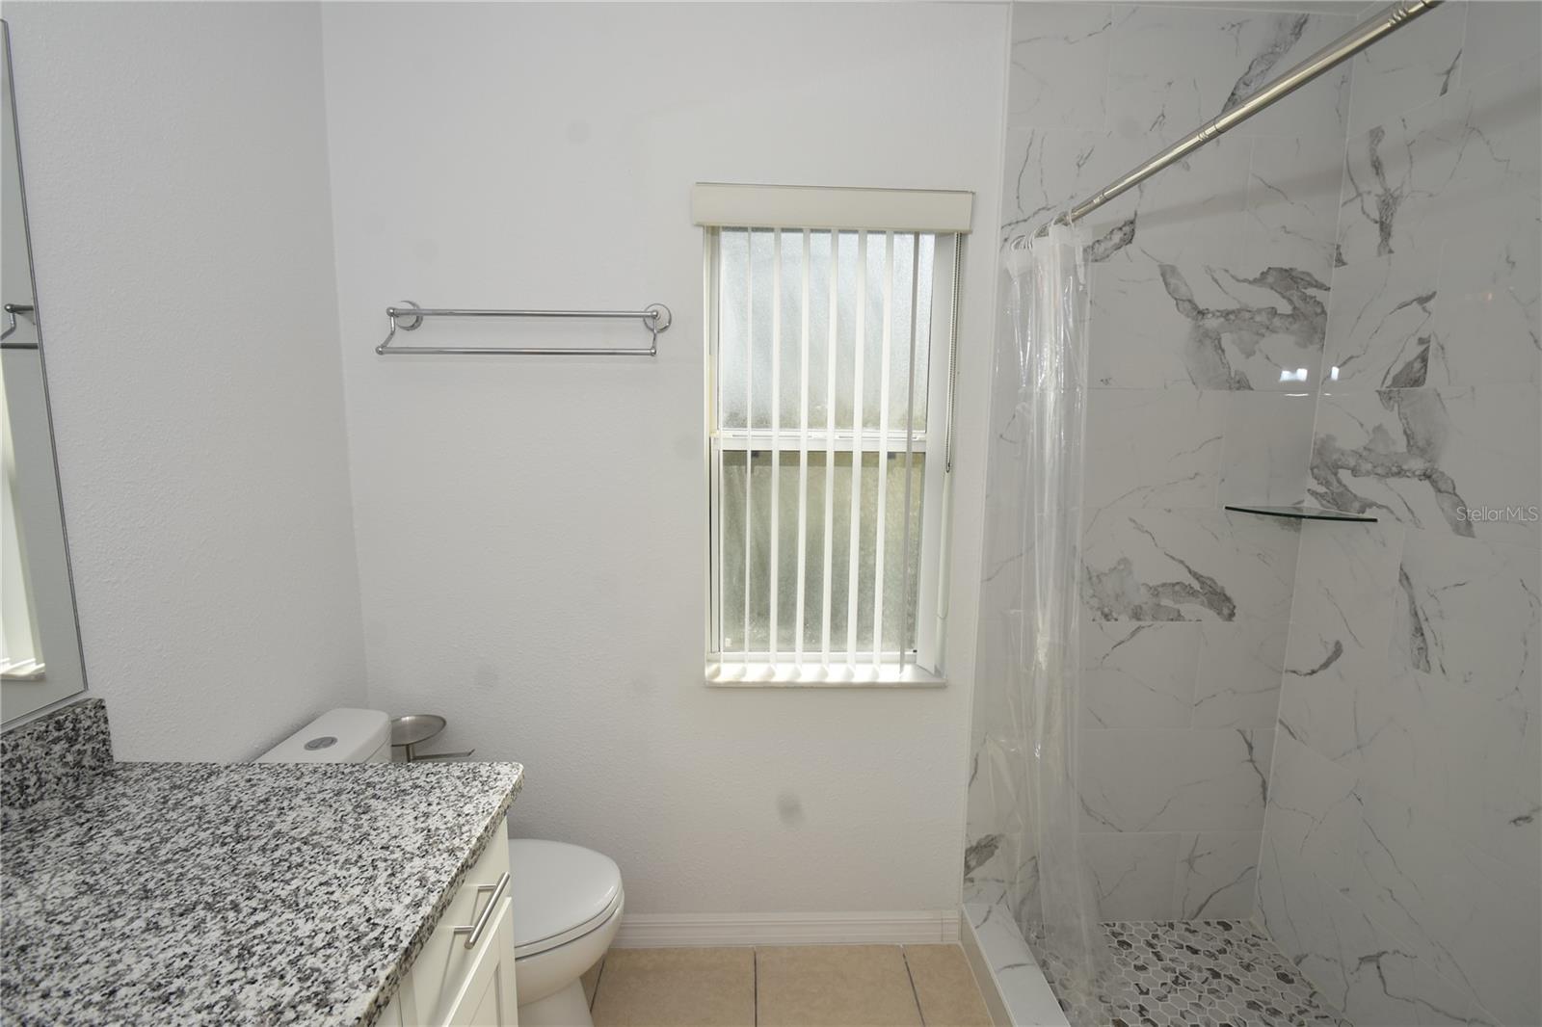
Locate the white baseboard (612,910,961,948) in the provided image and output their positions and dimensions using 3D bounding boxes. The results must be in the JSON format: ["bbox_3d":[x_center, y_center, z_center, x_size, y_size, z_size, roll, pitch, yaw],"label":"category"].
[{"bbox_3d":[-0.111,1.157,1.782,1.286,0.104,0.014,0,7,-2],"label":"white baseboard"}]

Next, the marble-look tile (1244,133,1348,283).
[{"bbox_3d":[1.286,-0.764,1.584,0.232,0.302,0.010,0,7,-2],"label":"marble-look tile"}]

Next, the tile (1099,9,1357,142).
[{"bbox_3d":[1.106,-1.053,1.542,0.598,0.273,0.010,0,7,-2],"label":"tile"}]

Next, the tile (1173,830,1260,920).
[{"bbox_3d":[1.270,1.028,1.821,0.244,0.271,0.011,1,7,-2],"label":"tile"}]

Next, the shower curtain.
[{"bbox_3d":[0.653,0.276,1.536,0.190,1.800,0.280,1,7,-2],"label":"shower curtain"}]

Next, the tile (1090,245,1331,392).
[{"bbox_3d":[1.099,-0.465,1.617,0.598,0.302,0.010,0,7,-2],"label":"tile"}]

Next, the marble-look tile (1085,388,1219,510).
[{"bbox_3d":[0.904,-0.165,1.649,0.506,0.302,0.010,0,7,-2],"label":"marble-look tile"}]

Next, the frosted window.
[{"bbox_3d":[0.147,-0.170,1.695,0.620,1.180,0.080,1,7,-2],"label":"frosted window"}]

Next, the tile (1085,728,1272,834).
[{"bbox_3d":[1.097,0.741,1.781,0.598,0.299,0.011,1,7,-2],"label":"tile"}]

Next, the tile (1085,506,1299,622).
[{"bbox_3d":[1.091,0.139,1.694,0.598,0.302,0.010,0,7,-2],"label":"tile"}]

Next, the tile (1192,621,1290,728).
[{"bbox_3d":[1.278,0.443,1.750,0.246,0.301,0.011,1,7,-2],"label":"tile"}]

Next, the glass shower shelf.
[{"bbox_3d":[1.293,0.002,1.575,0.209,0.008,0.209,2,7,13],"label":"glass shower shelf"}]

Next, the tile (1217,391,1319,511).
[{"bbox_3d":[1.277,-0.162,1.661,0.234,0.302,0.010,0,7,-2],"label":"tile"}]

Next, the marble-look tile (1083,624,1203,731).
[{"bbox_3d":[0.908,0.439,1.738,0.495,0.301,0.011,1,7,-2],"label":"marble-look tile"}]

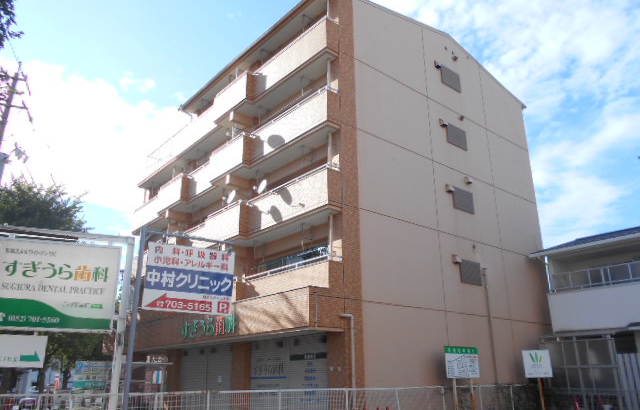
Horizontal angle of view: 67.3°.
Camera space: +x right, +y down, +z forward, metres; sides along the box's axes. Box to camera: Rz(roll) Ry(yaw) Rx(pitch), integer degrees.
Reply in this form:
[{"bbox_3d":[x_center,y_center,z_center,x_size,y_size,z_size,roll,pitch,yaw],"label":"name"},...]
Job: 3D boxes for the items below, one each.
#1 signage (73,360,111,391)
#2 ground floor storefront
[{"bbox_3d":[-10.004,7.427,21.000,1.500,1.220,0.120,5,-20,-14],"label":"signage"},{"bbox_3d":[-4.061,6.586,18.444,0.800,2.470,14.000,15,-24,-37],"label":"ground floor storefront"}]

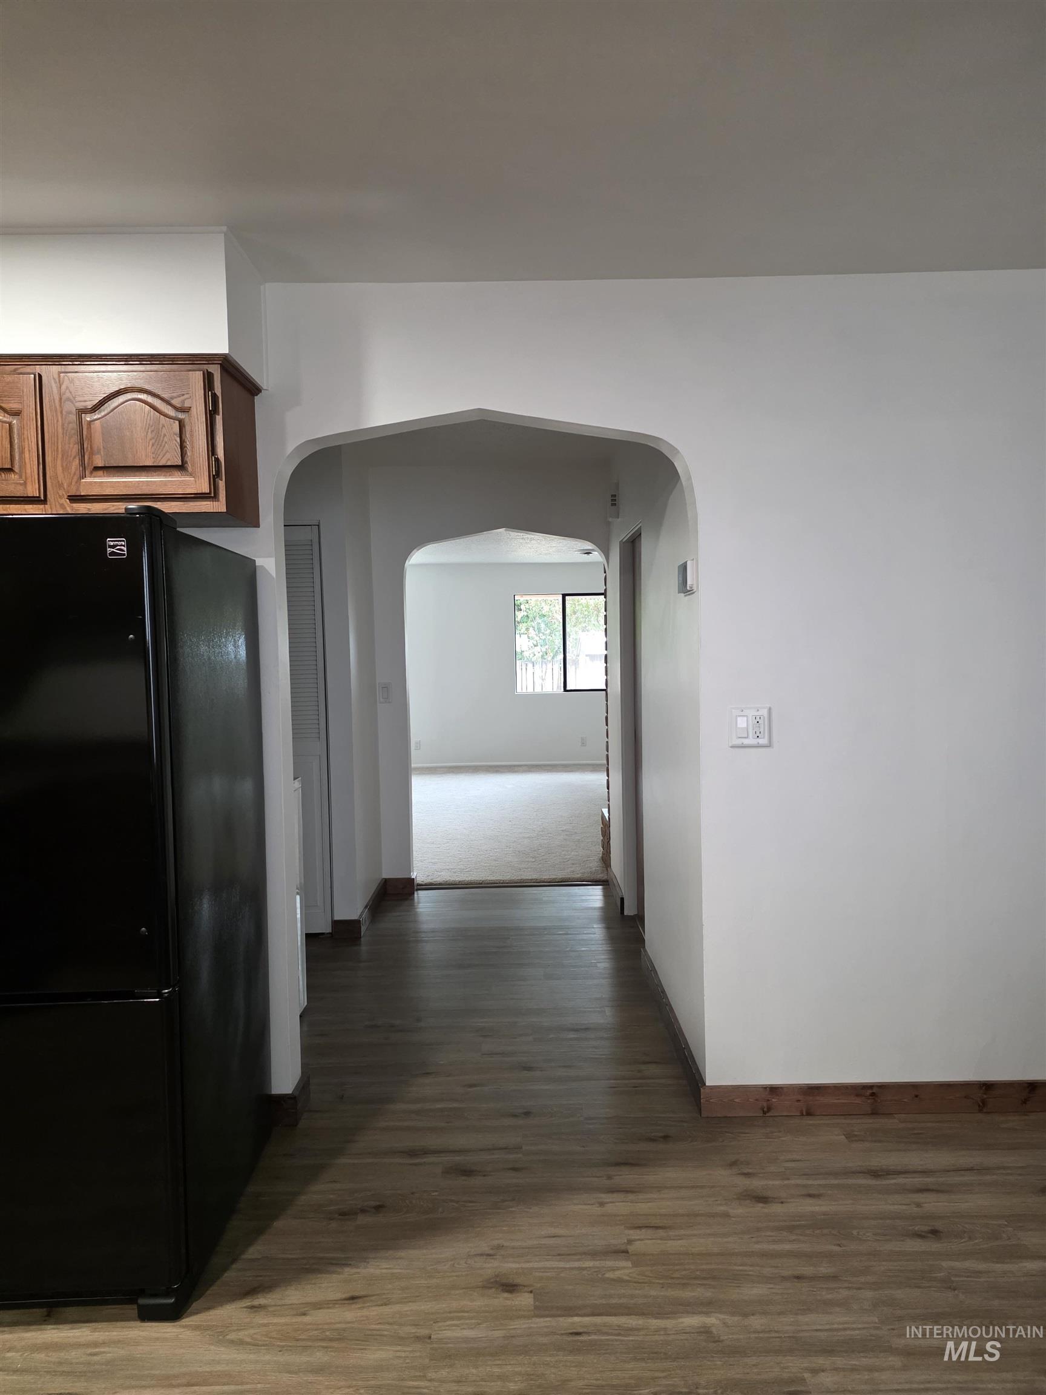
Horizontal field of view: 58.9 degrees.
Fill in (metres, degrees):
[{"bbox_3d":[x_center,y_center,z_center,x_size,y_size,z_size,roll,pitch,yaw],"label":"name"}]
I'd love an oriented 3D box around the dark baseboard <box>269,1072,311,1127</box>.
[{"bbox_3d":[-0.706,1.214,2.792,0.093,0.090,0.143,-1,3,0],"label":"dark baseboard"}]

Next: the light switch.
[{"bbox_3d":[0.662,0.087,2.697,0.119,0.120,0.012,-1,3,0],"label":"light switch"}]

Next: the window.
[{"bbox_3d":[0.512,-0.661,11.317,1.201,1.211,0.100,-1,3,0],"label":"window"}]

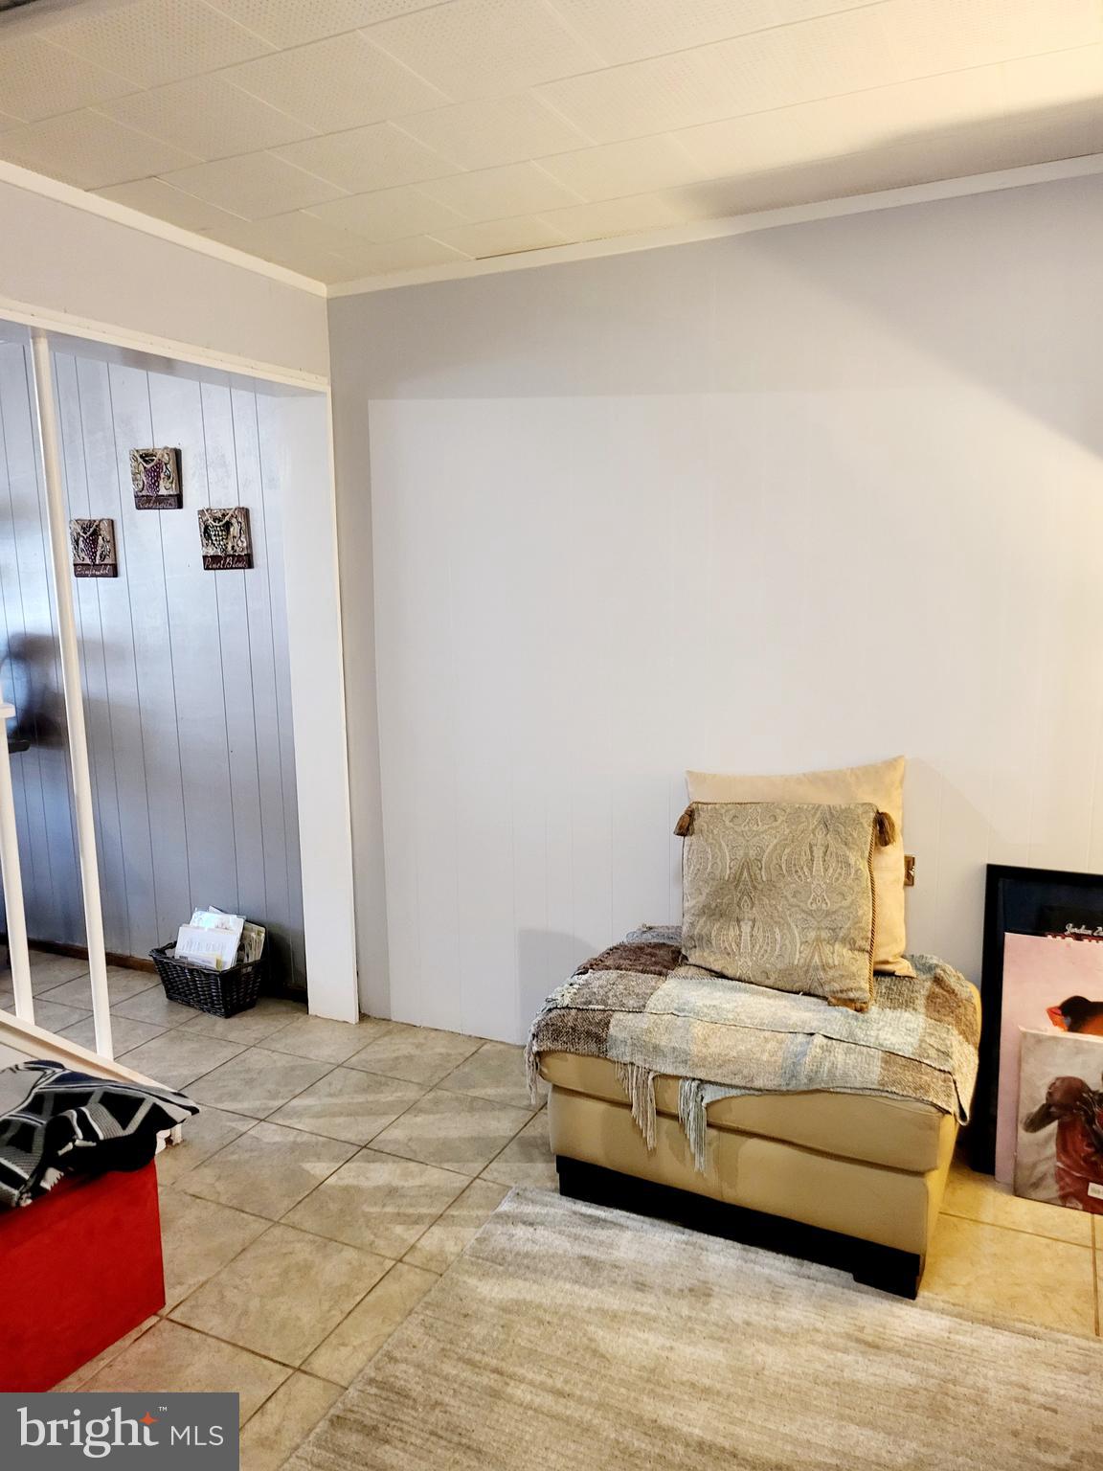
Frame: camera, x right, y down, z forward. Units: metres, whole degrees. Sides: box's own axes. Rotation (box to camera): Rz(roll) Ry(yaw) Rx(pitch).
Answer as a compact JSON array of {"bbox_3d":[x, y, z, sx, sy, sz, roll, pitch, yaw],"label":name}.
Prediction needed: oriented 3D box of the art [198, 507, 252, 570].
[{"bbox_3d":[-1.078,-0.645,3.356,0.195,0.195,0.024,3,10,25],"label":"art"}]

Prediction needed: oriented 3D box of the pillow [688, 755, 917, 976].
[{"bbox_3d":[0.613,0.331,2.610,0.540,0.530,0.140,2,3,21],"label":"pillow"}]

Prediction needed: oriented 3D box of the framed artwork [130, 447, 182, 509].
[{"bbox_3d":[-1.357,-0.880,3.498,0.190,0.200,0.028,3,10,25],"label":"framed artwork"}]

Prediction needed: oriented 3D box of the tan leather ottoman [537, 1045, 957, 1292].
[{"bbox_3d":[0.512,0.853,2.466,0.920,0.455,0.610,4,10,26],"label":"tan leather ottoman"}]

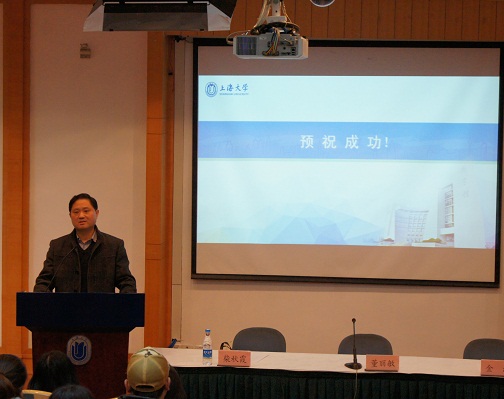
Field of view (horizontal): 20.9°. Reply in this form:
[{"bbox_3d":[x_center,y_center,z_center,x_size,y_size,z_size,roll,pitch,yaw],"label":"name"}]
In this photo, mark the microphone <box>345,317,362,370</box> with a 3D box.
[{"bbox_3d":[0.629,0.882,8.428,0.110,0.300,0.140,1,4,7],"label":"microphone"}]

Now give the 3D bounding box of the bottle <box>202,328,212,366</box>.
[{"bbox_3d":[-0.273,0.908,8.412,0.062,0.225,0.062,1,4,0],"label":"bottle"}]

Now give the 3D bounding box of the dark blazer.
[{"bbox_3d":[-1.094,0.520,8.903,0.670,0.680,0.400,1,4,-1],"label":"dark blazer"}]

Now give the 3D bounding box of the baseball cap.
[{"bbox_3d":[-0.431,0.702,5.690,0.175,0.155,0.270,1,12,5],"label":"baseball cap"}]

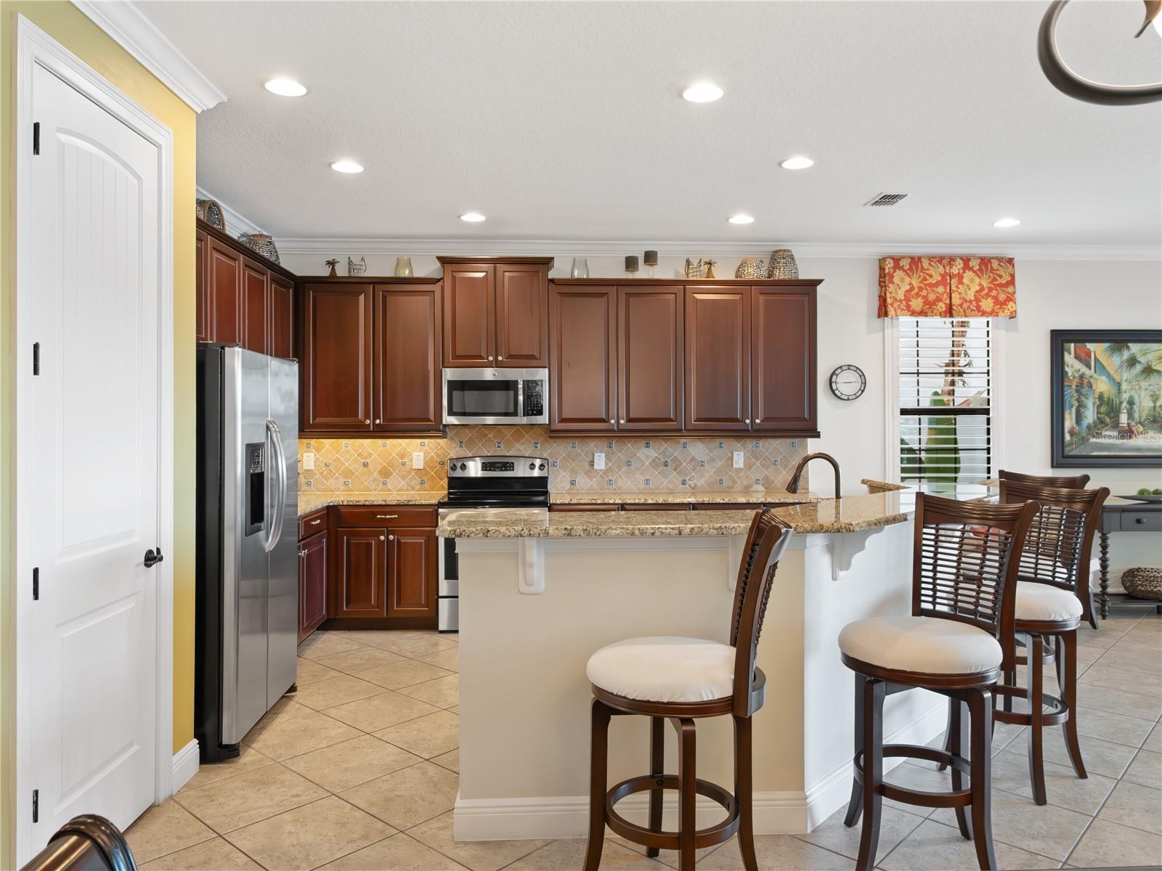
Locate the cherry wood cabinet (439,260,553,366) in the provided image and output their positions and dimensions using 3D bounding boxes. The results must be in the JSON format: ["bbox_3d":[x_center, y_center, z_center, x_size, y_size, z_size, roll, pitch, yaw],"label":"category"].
[{"bbox_3d":[-0.621,-0.896,6.031,0.825,0.790,0.395,0,1,-2],"label":"cherry wood cabinet"}]

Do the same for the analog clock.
[{"bbox_3d":[2.069,-0.408,6.242,0.284,0.281,0.045,0,0,-2],"label":"analog clock"}]

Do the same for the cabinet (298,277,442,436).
[{"bbox_3d":[-1.527,-0.560,5.981,1.037,1.160,0.355,0,0,-2],"label":"cabinet"}]

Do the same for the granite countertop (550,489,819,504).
[{"bbox_3d":[0.759,0.459,5.899,1.975,0.030,0.650,0,0,-2],"label":"granite countertop"}]

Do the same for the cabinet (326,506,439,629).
[{"bbox_3d":[-1.373,0.924,5.848,0.769,0.896,0.625,0,0,-2],"label":"cabinet"}]

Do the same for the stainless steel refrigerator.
[{"bbox_3d":[-1.844,0.501,3.888,0.760,1.799,0.900,0,1,-2],"label":"stainless steel refrigerator"}]

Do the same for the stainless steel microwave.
[{"bbox_3d":[-0.618,-0.287,6.006,0.757,0.413,0.435,0,1,-2],"label":"stainless steel microwave"}]

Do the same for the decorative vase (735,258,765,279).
[{"bbox_3d":[1.281,-1.224,6.062,0.248,0.222,0.240,0,0,-2],"label":"decorative vase"}]

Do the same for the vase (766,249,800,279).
[{"bbox_3d":[1.535,-1.278,6.116,0.246,0.265,0.246,0,1,-2],"label":"vase"}]

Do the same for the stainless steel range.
[{"bbox_3d":[-0.612,0.767,5.906,0.760,1.202,0.680,0,1,-2],"label":"stainless steel range"}]

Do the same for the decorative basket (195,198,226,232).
[{"bbox_3d":[-2.200,-1.228,4.630,0.220,0.245,0.275,0,0,-2],"label":"decorative basket"}]

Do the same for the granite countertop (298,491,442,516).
[{"bbox_3d":[-1.645,0.483,5.310,1.325,0.040,1.810,0,1,-2],"label":"granite countertop"}]

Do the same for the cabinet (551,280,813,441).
[{"bbox_3d":[0.766,-0.562,6.099,1.990,1.166,0.365,0,1,-2],"label":"cabinet"}]

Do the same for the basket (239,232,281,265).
[{"bbox_3d":[-2.239,-1.258,5.658,0.246,0.310,0.246,0,0,-2],"label":"basket"}]

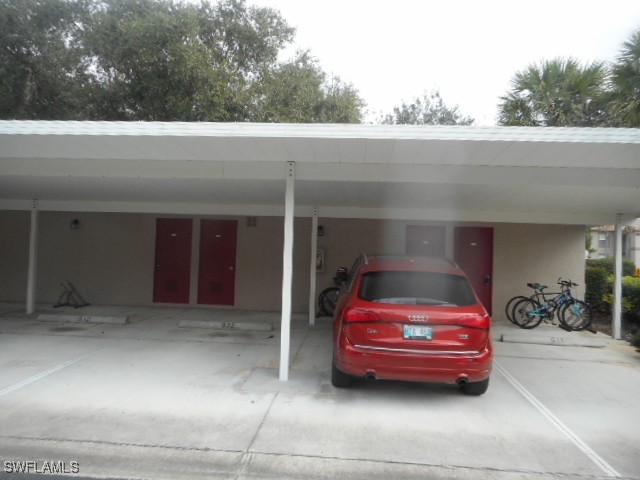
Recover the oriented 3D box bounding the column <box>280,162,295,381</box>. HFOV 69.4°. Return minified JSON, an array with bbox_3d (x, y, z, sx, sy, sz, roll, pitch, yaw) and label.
[{"bbox_3d":[-0.404,0.386,5.870,0.105,2.741,0.105,2,-2,5],"label":"column"}]

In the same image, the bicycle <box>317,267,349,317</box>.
[{"bbox_3d":[0.814,1.209,10.326,1.700,1.060,0.580,2,-2,5],"label":"bicycle"}]

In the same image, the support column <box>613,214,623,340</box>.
[{"bbox_3d":[5.681,0.707,8.839,0.105,2.373,0.105,2,-2,5],"label":"support column"}]

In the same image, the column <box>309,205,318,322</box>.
[{"bbox_3d":[-0.111,0.528,9.356,0.105,2.394,0.105,2,-2,5],"label":"column"}]

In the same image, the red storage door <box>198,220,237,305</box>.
[{"bbox_3d":[-2.414,0.532,10.955,0.883,2.007,0.050,2,-2,5],"label":"red storage door"}]

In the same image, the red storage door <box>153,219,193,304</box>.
[{"bbox_3d":[-3.504,0.501,11.045,0.898,2.014,0.050,2,-2,5],"label":"red storage door"}]

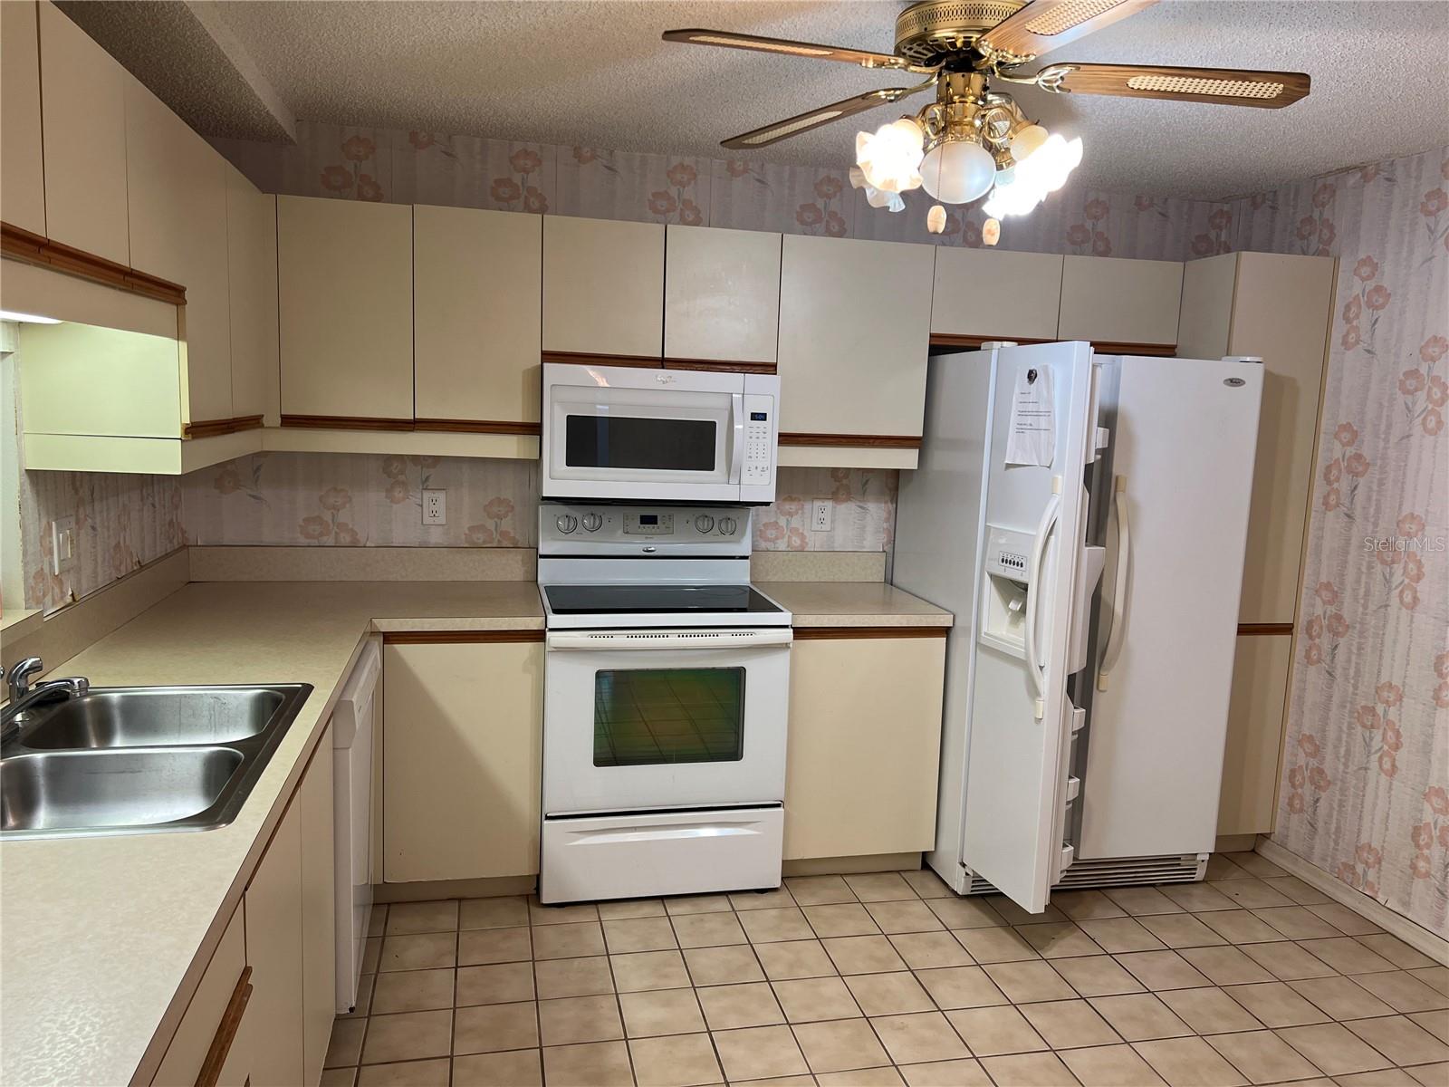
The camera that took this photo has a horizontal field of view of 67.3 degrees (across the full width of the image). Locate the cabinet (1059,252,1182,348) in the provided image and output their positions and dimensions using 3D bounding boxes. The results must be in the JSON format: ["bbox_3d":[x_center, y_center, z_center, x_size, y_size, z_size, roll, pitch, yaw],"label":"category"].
[{"bbox_3d":[1.355,-0.861,3.964,0.465,0.309,0.324,0,7,-12],"label":"cabinet"}]

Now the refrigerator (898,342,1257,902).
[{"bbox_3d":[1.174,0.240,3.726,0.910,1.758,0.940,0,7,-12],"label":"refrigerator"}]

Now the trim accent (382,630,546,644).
[{"bbox_3d":[-0.762,0.276,3.202,0.452,0.035,0.024,0,7,-12],"label":"trim accent"}]

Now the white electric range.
[{"bbox_3d":[-0.228,0.491,3.603,0.757,1.173,0.670,1,8,-12],"label":"white electric range"}]

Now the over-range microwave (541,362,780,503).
[{"bbox_3d":[-0.232,-0.364,3.646,0.754,0.429,0.402,0,7,-12],"label":"over-range microwave"}]

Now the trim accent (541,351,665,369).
[{"bbox_3d":[-0.388,-0.580,3.465,0.379,0.038,0.024,0,7,-12],"label":"trim accent"}]

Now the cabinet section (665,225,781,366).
[{"bbox_3d":[-0.038,-0.810,3.656,0.382,0.433,0.313,1,7,-13],"label":"cabinet section"}]

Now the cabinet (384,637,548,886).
[{"bbox_3d":[-0.839,0.594,3.527,0.455,0.760,0.600,1,8,-12],"label":"cabinet"}]

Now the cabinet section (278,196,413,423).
[{"bbox_3d":[-1.165,-0.707,3.416,0.383,0.663,0.313,1,7,-13],"label":"cabinet section"}]

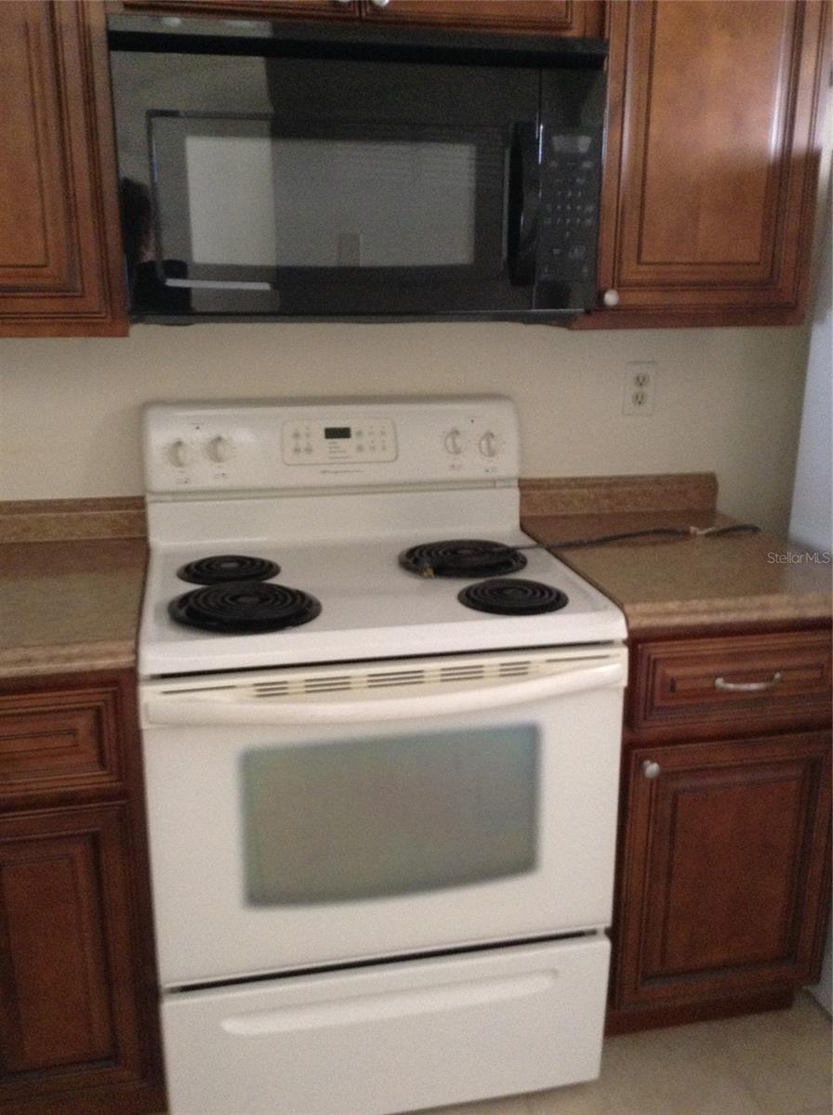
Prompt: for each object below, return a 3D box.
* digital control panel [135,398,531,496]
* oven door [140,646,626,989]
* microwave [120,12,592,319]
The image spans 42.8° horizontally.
[{"bbox_3d":[-0.162,-0.232,2.132,0.750,0.170,0.080,-3,16,-12],"label":"digital control panel"},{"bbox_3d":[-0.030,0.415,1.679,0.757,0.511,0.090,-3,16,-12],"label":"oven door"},{"bbox_3d":[-0.110,-0.634,1.825,0.757,0.430,0.410,-3,16,-12],"label":"microwave"}]

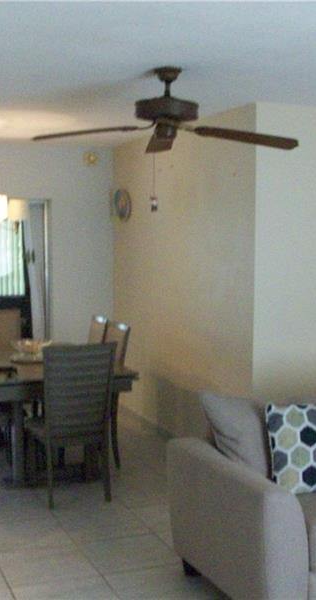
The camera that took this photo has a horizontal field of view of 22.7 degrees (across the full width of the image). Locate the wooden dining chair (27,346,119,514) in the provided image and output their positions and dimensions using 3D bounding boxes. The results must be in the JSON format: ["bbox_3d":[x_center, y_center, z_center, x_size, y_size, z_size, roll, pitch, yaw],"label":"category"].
[{"bbox_3d":[-0.559,0.749,4.983,0.483,1.006,0.573,-2,5,-22],"label":"wooden dining chair"}]

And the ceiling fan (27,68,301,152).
[{"bbox_3d":[0.043,-0.981,3.969,1.338,0.379,1.338,0,5,-6],"label":"ceiling fan"}]

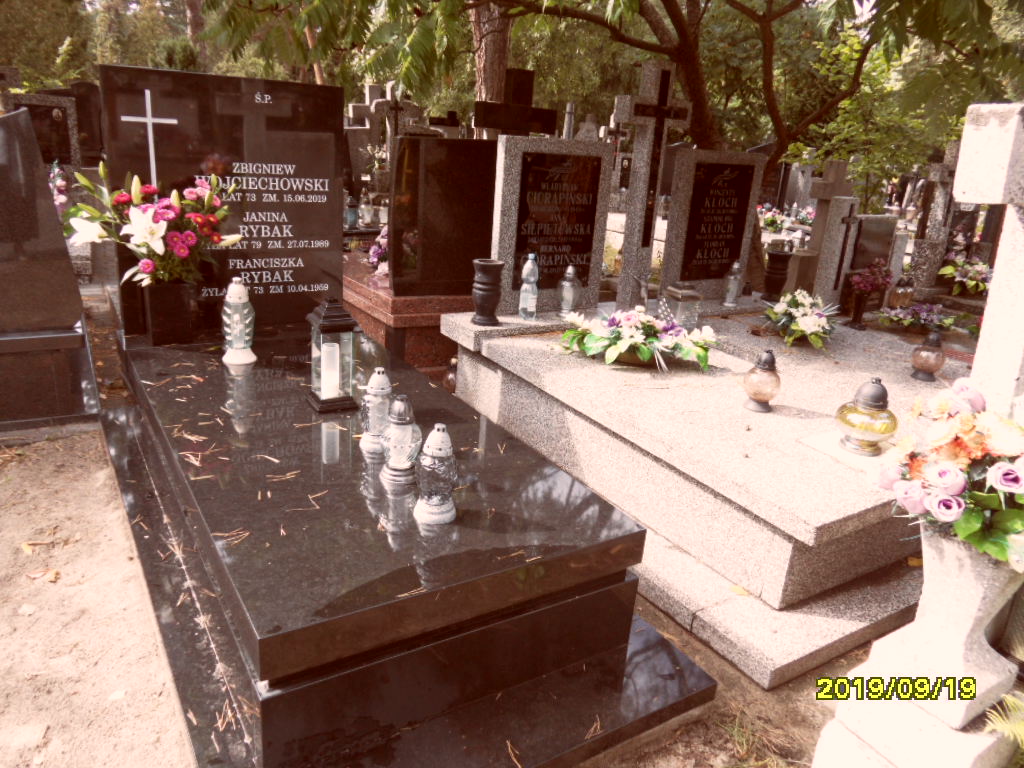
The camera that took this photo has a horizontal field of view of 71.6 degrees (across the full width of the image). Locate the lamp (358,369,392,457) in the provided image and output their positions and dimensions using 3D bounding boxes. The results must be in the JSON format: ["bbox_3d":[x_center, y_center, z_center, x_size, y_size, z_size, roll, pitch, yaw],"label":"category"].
[{"bbox_3d":[-0.358,0.065,1.870,0.093,0.224,0.093,-7,22,-31],"label":"lamp"}]

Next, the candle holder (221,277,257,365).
[{"bbox_3d":[-0.950,-0.224,2.455,0.122,0.285,0.122,-7,22,-31],"label":"candle holder"}]

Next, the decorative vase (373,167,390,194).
[{"bbox_3d":[-1.258,-1.973,6.900,0.190,0.270,0.190,-8,24,-33],"label":"decorative vase"}]

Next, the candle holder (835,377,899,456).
[{"bbox_3d":[1.292,0.109,2.526,0.222,0.257,0.222,-7,22,-31],"label":"candle holder"}]

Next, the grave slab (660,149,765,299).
[{"bbox_3d":[1.295,-1.013,4.581,0.715,0.910,0.100,-7,20,-33],"label":"grave slab"}]

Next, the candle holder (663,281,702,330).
[{"bbox_3d":[0.927,-0.422,3.856,0.145,0.235,0.145,-7,20,-33],"label":"candle holder"}]

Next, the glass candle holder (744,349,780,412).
[{"bbox_3d":[1.006,-0.017,2.842,0.140,0.235,0.140,-8,24,-33],"label":"glass candle holder"}]

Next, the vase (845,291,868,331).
[{"bbox_3d":[2.202,-0.469,4.485,0.140,0.219,0.140,-7,22,-31],"label":"vase"}]

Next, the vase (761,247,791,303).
[{"bbox_3d":[1.705,-0.704,4.585,0.144,0.328,0.144,-8,24,-33],"label":"vase"}]

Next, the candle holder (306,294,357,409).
[{"bbox_3d":[-0.547,-0.100,2.150,0.150,0.319,0.150,-7,22,-31],"label":"candle holder"}]

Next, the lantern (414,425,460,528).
[{"bbox_3d":[-0.168,0.197,1.612,0.097,0.228,0.097,4,17,-1],"label":"lantern"}]

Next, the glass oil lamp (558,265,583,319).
[{"bbox_3d":[0.317,-0.503,3.847,0.122,0.279,0.122,5,20,-2],"label":"glass oil lamp"}]

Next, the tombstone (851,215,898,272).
[{"bbox_3d":[2.767,-1.092,5.459,0.520,0.415,0.070,-7,20,-33],"label":"tombstone"}]

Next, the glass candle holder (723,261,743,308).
[{"bbox_3d":[1.454,-0.655,4.643,0.115,0.277,0.115,-7,22,-31],"label":"glass candle holder"}]

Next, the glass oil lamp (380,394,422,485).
[{"bbox_3d":[-0.268,0.129,1.721,0.100,0.217,0.100,4,19,-1],"label":"glass oil lamp"}]

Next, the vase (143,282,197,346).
[{"bbox_3d":[-1.258,-0.272,2.607,0.140,0.231,0.149,-8,24,-33],"label":"vase"}]

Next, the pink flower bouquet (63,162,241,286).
[{"bbox_3d":[-1.301,-0.576,2.562,0.580,0.440,0.450,-7,22,-31],"label":"pink flower bouquet"}]

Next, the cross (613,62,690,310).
[{"bbox_3d":[0.785,-1.124,4.159,0.450,1.370,0.120,-7,22,-31],"label":"cross"}]

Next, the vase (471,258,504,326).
[{"bbox_3d":[-0.116,-0.469,3.663,0.172,0.315,0.172,4,19,-1],"label":"vase"}]

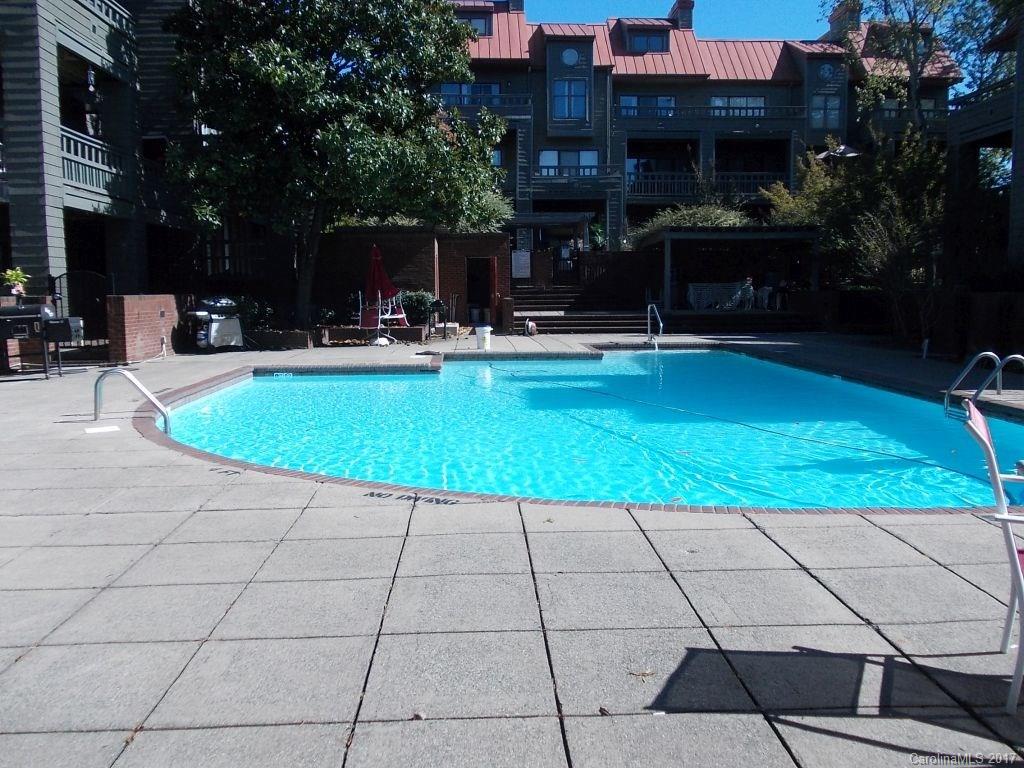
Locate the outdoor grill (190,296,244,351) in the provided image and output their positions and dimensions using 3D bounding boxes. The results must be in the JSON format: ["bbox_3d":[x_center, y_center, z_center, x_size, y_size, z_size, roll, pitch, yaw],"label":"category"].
[{"bbox_3d":[-6.206,-1.259,17.425,1.020,1.110,0.560,-7,10,-43],"label":"outdoor grill"}]

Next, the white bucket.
[{"bbox_3d":[-0.575,-0.943,17.043,0.310,0.470,0.310,-1,7,0],"label":"white bucket"}]

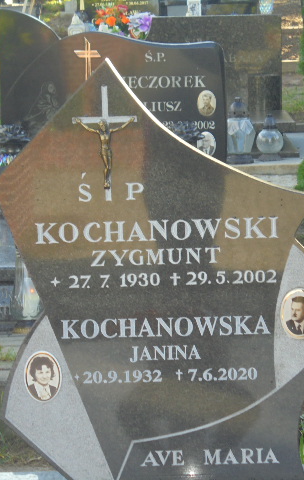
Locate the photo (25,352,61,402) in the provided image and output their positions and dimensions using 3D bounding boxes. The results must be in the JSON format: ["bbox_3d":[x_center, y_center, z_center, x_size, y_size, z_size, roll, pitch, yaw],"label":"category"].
[{"bbox_3d":[-0.260,0.327,4.130,0.090,0.120,0.010,-2,8,1],"label":"photo"}]

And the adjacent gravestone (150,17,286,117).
[{"bbox_3d":[0.264,-1.046,10.300,1.030,0.580,0.100,-2,8,1],"label":"adjacent gravestone"}]

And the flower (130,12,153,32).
[{"bbox_3d":[-0.059,-1.214,9.700,0.125,0.115,0.110,-2,8,1],"label":"flower"}]

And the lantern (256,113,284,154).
[{"bbox_3d":[0.583,-0.504,8.550,0.135,0.225,0.135,-2,8,1],"label":"lantern"}]

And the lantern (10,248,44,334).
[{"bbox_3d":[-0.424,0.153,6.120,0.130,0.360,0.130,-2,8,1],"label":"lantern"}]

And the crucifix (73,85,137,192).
[{"bbox_3d":[-0.110,-0.231,4.070,0.152,0.265,0.035,-2,8,1],"label":"crucifix"}]

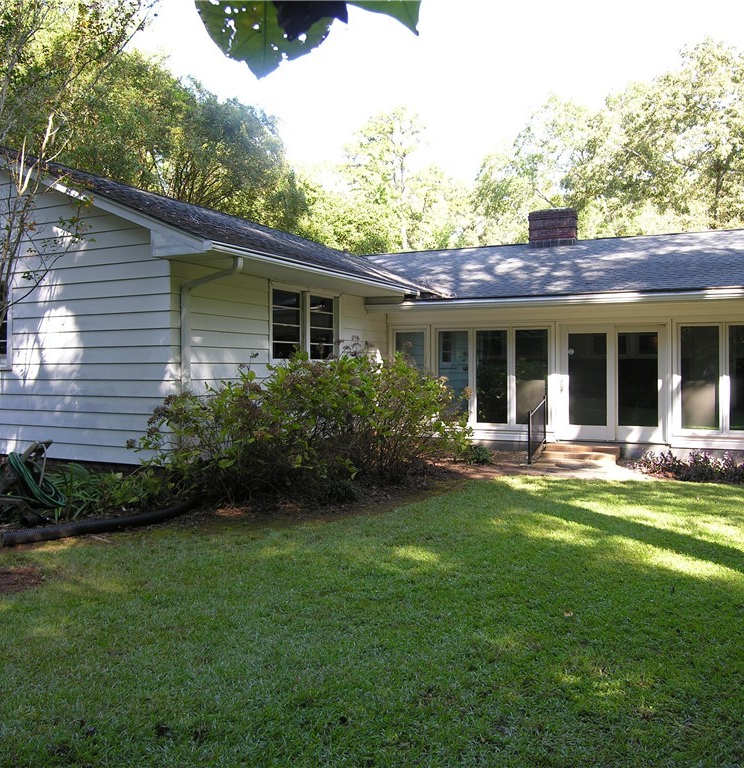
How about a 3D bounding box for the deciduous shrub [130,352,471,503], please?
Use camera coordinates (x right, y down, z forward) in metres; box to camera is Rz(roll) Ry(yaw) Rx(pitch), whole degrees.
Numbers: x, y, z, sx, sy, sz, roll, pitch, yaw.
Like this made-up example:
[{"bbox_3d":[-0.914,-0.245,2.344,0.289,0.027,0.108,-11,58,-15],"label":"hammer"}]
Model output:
[{"bbox_3d":[-0.750,0.500,9.350,4.400,1.750,2.100,-1,1,-27],"label":"deciduous shrub"}]

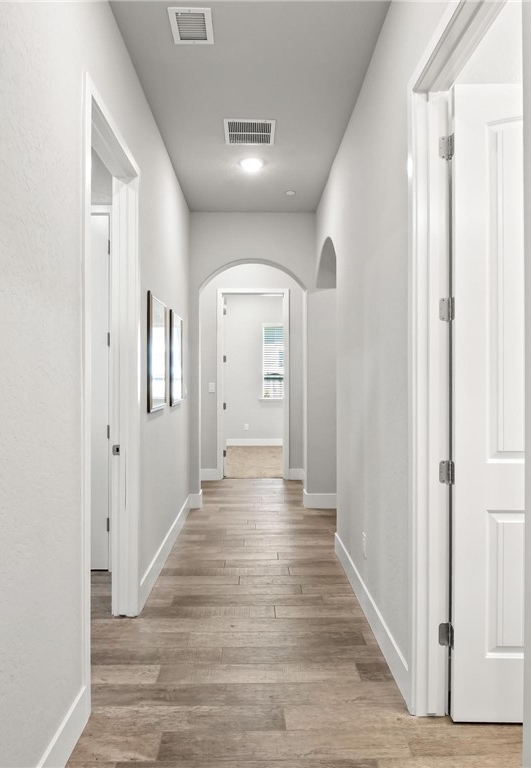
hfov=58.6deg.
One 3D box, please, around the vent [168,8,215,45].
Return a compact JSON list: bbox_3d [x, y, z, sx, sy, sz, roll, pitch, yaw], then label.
[{"bbox_3d":[-0.358,-1.752,2.320,0.204,0.020,0.238,0,0,-1],"label":"vent"}]

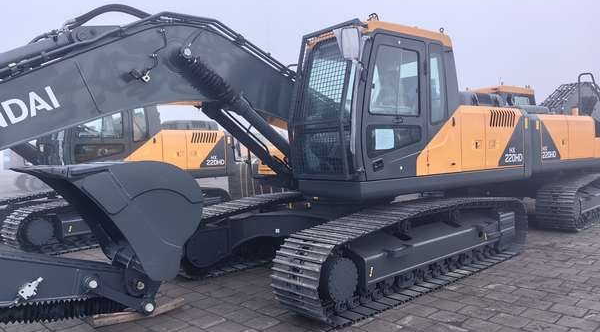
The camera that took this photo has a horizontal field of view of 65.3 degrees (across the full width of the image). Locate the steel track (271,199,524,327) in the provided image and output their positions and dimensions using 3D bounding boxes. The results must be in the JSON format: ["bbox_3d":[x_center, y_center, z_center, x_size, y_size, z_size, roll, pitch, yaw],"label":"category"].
[{"bbox_3d":[1.553,0.878,5.568,4.483,0.905,0.601,-3,3,-44],"label":"steel track"}]

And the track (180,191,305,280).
[{"bbox_3d":[-0.105,0.869,7.269,4.483,0.905,0.601,-3,3,-44],"label":"track"}]

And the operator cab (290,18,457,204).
[{"bbox_3d":[0.849,-0.646,5.425,2.028,1.829,1.014,-3,2,-39],"label":"operator cab"}]

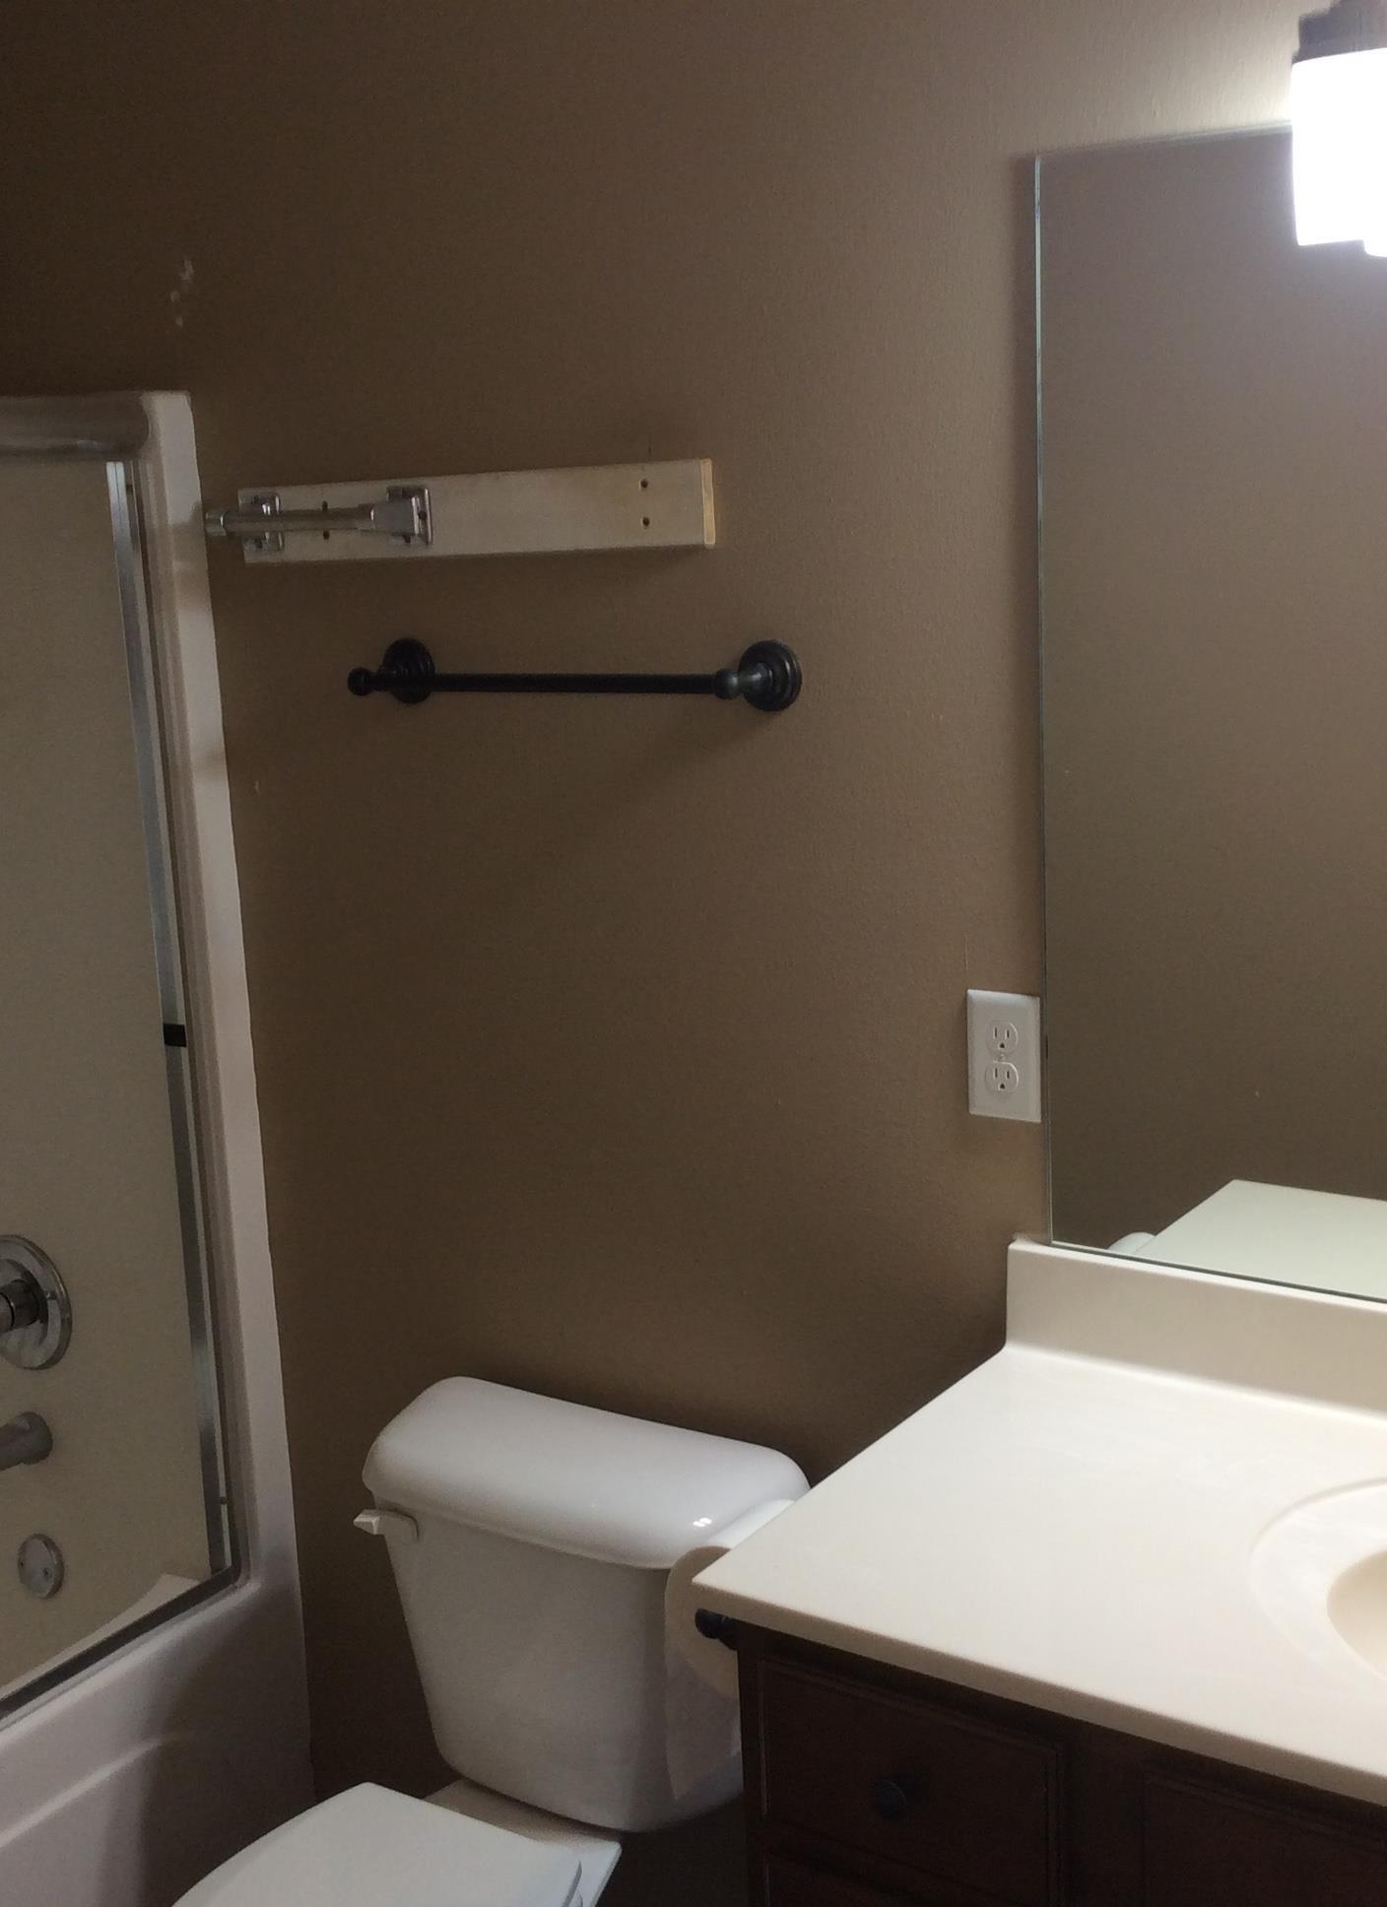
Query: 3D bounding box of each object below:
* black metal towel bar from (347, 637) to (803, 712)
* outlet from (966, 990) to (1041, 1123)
[{"bbox_3d":[-0.138,-0.274,2.356,0.525,0.069,0.088,5,14,34],"label":"black metal towel bar"},{"bbox_3d":[0.289,0.097,2.198,0.074,0.119,0.009,5,14,34],"label":"outlet"}]

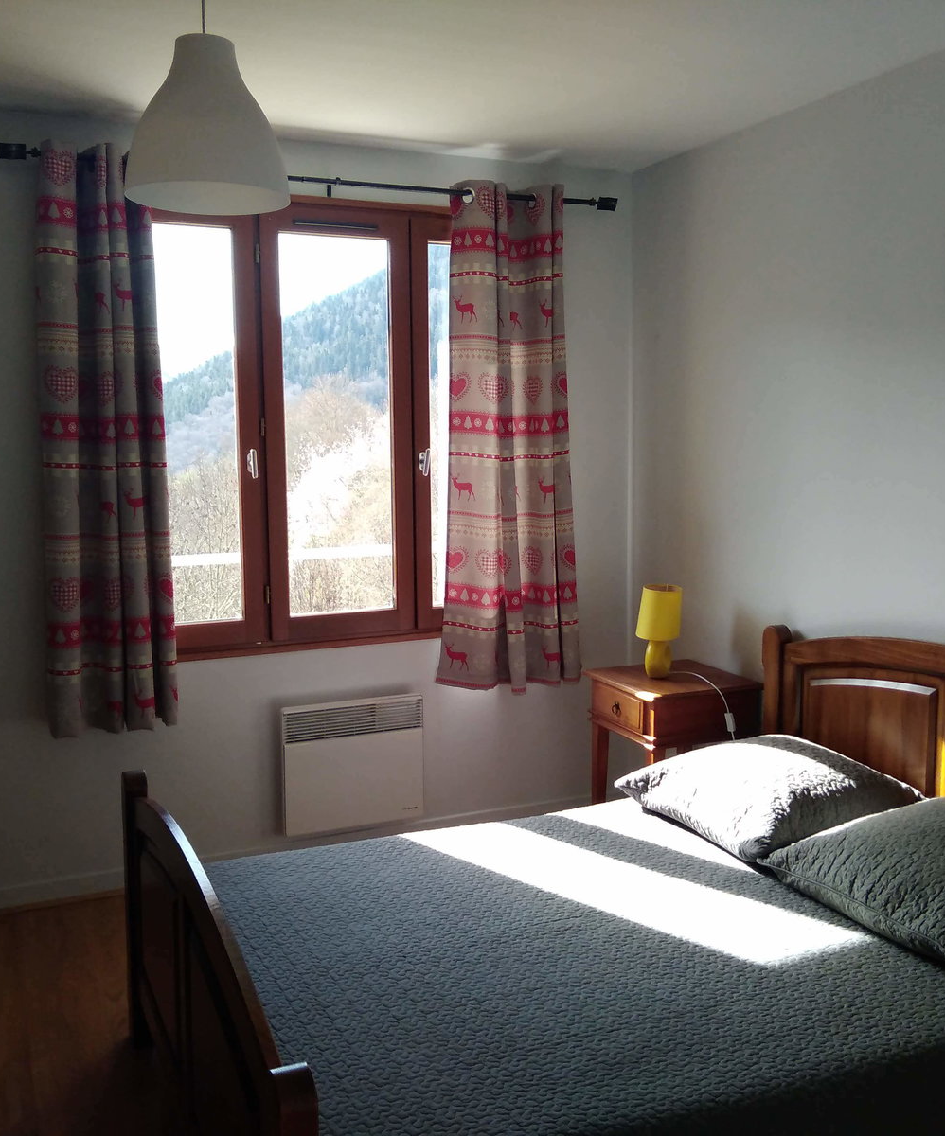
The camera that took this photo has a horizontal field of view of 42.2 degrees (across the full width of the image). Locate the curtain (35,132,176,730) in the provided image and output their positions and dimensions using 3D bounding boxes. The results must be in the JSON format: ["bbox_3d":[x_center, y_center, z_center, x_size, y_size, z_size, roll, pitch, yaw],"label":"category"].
[{"bbox_3d":[-1.138,-0.384,3.807,0.365,1.792,0.150,-3,6,-25],"label":"curtain"}]

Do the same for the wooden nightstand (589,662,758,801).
[{"bbox_3d":[0.676,0.698,4.160,0.423,0.660,0.490,-3,6,-25],"label":"wooden nightstand"}]

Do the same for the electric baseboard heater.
[{"bbox_3d":[-0.420,0.683,4.291,0.501,0.433,0.080,-3,6,-25],"label":"electric baseboard heater"}]

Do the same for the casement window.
[{"bbox_3d":[-0.464,-0.484,4.244,1.725,1.533,0.090,-3,6,-25],"label":"casement window"}]

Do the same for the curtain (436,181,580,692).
[{"bbox_3d":[0.146,-0.455,4.397,0.530,1.795,0.150,-3,6,-25],"label":"curtain"}]

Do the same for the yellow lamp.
[{"bbox_3d":[0.644,0.214,4.159,0.153,0.303,0.153,-1,5,0],"label":"yellow lamp"}]

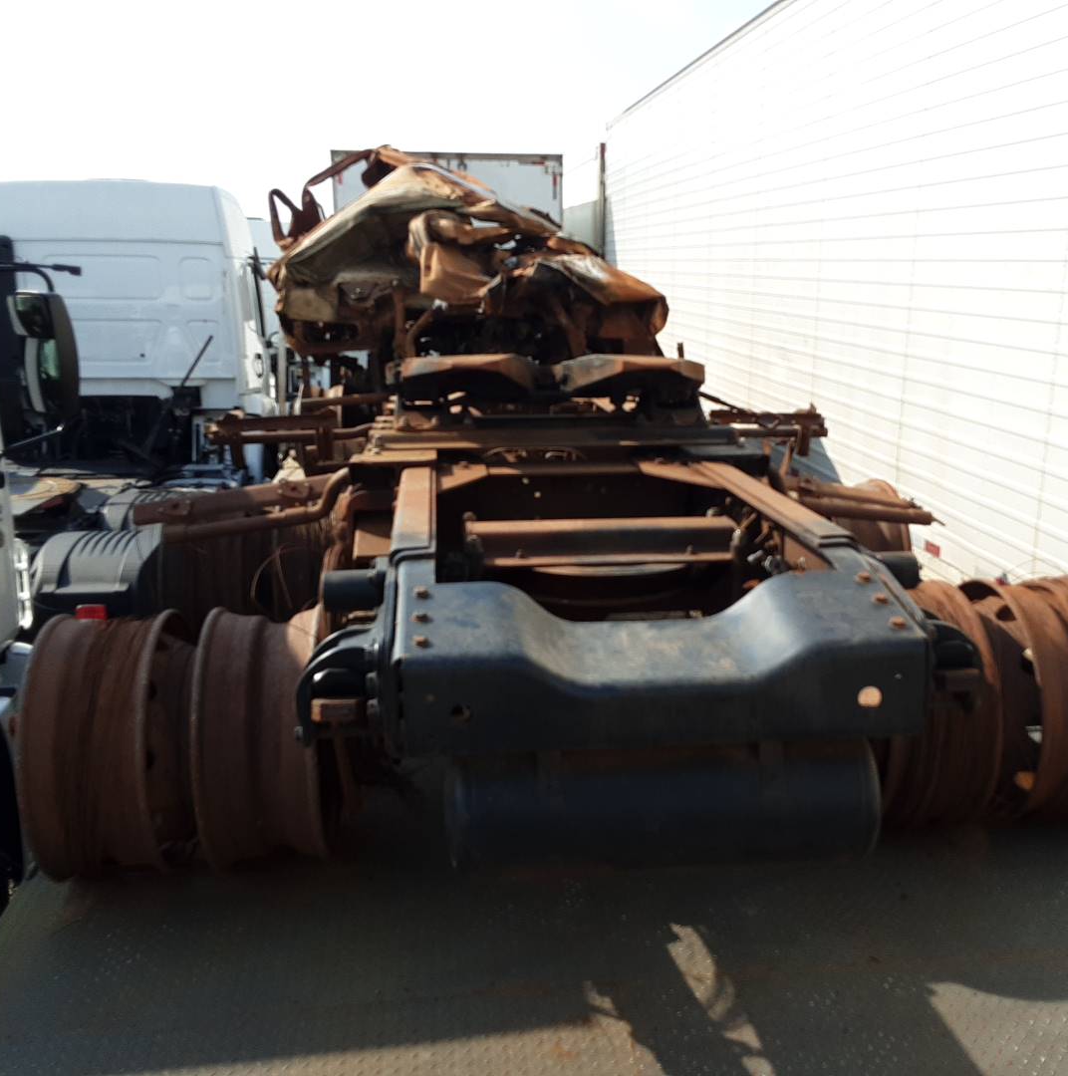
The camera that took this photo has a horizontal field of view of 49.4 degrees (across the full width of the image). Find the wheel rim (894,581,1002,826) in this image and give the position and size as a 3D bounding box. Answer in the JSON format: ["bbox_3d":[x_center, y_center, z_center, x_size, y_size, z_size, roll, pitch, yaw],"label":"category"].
[{"bbox_3d":[0.891,0.407,2.854,0.250,0.600,0.600,-2,13,-6],"label":"wheel rim"}]

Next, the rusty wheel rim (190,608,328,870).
[{"bbox_3d":[-0.625,0.459,2.707,0.250,0.600,0.600,-2,13,-6],"label":"rusty wheel rim"}]

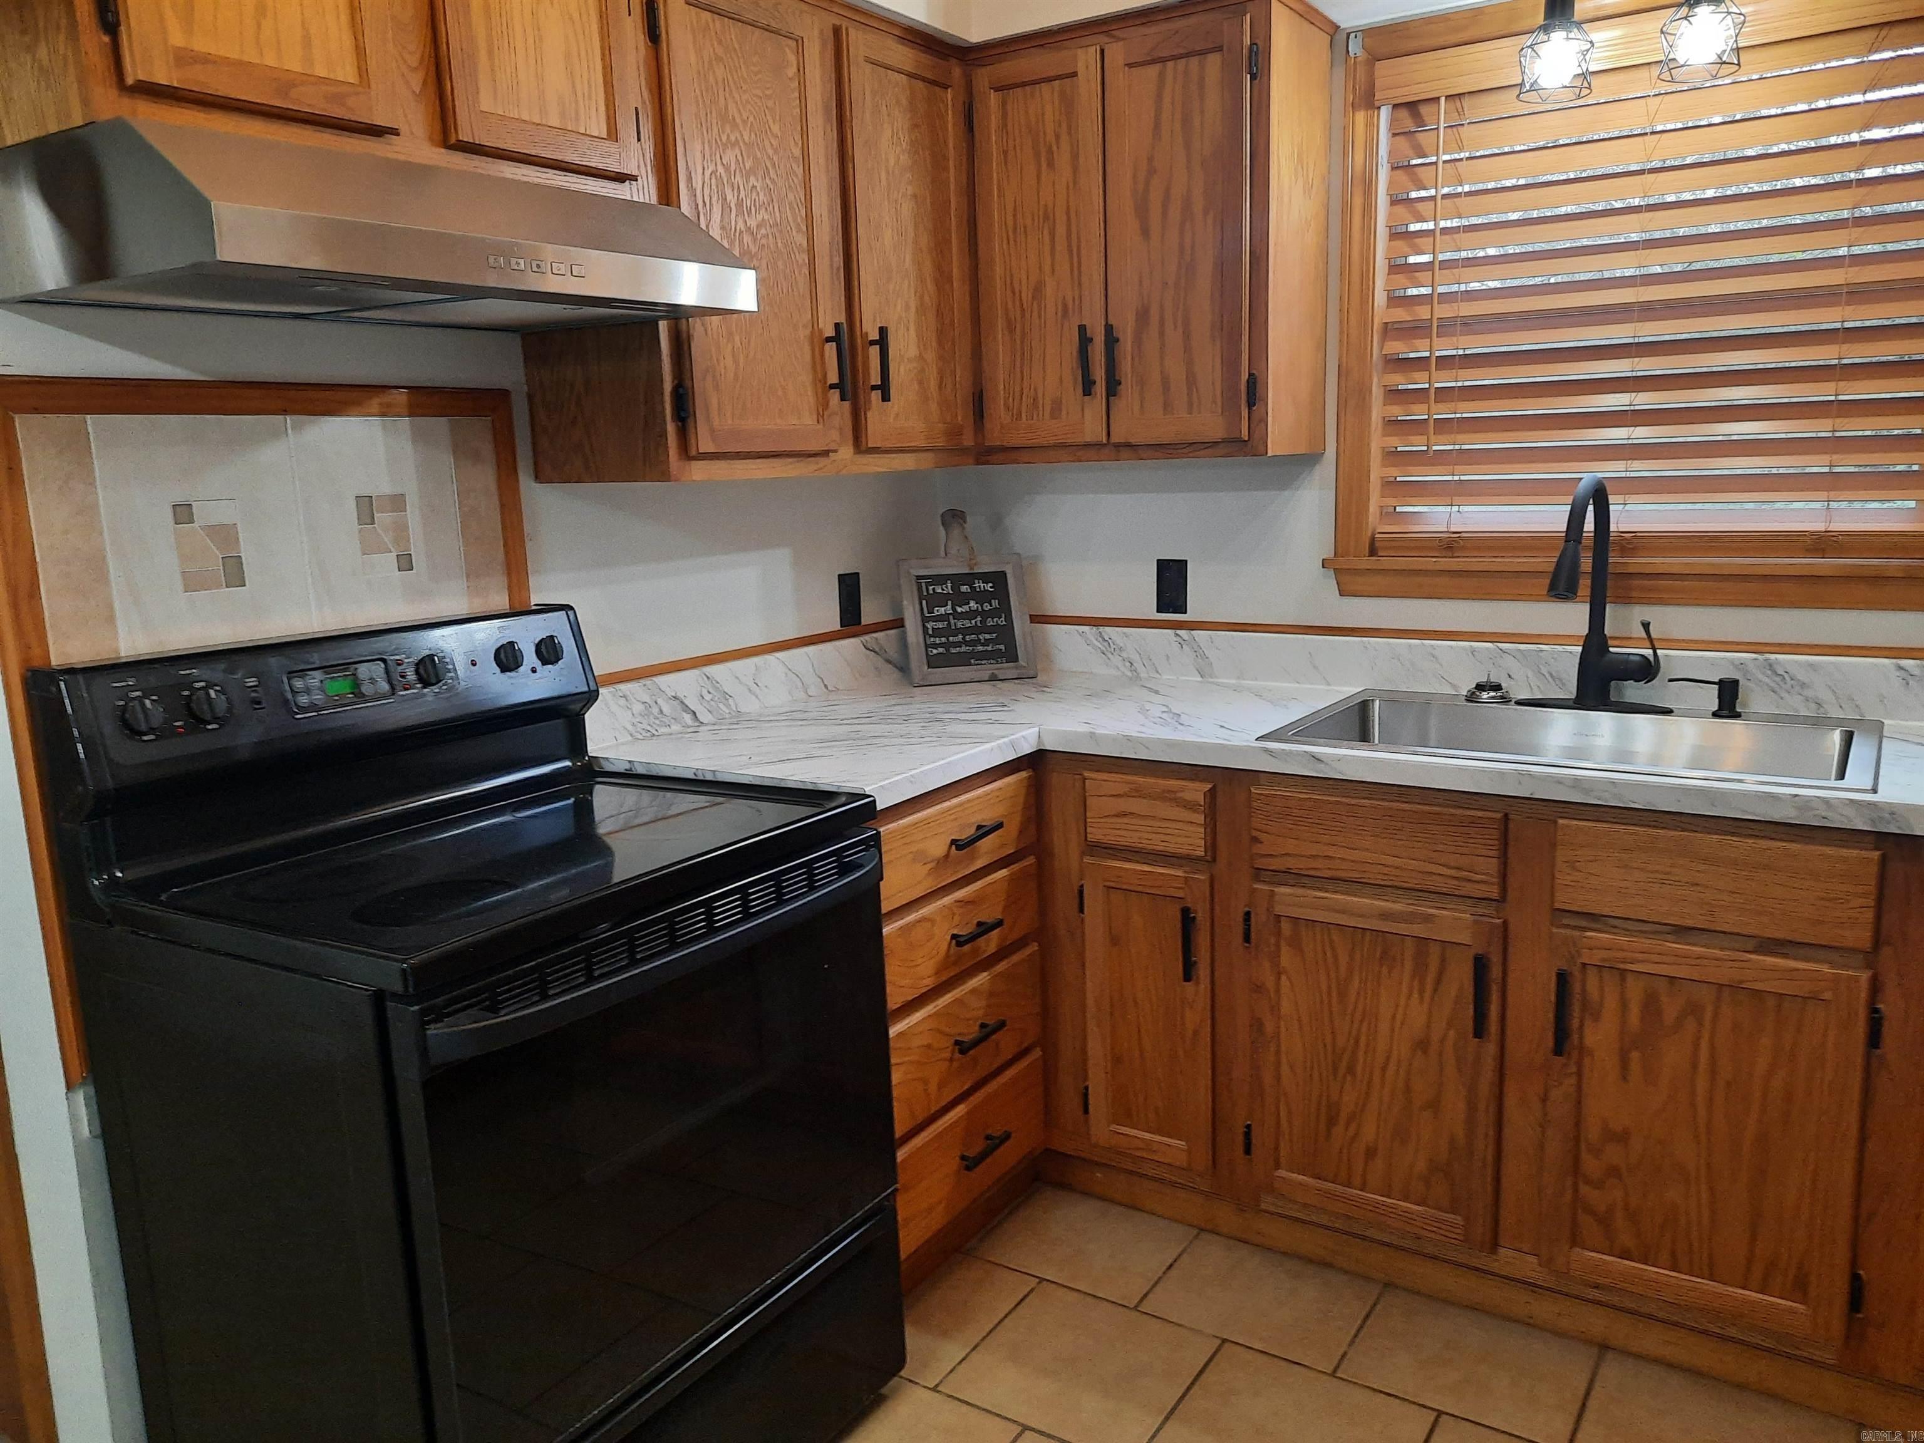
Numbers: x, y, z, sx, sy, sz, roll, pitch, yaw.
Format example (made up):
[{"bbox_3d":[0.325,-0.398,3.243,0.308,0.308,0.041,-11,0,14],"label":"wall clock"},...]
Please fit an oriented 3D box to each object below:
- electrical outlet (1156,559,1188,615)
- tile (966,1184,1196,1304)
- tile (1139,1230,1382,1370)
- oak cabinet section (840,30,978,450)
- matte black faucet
[{"bbox_3d":[0.438,-0.281,2.901,0.070,0.114,0.008,5,12,33],"label":"electrical outlet"},{"bbox_3d":[0.222,0.933,2.484,0.327,0.010,0.278,5,12,33],"label":"tile"},{"bbox_3d":[0.500,0.956,2.302,0.327,0.010,0.278,5,12,33],"label":"tile"},{"bbox_3d":[-0.204,-0.851,2.578,0.300,0.700,0.385,5,13,33],"label":"oak cabinet section"},{"bbox_3d":[1.023,-0.200,2.284,0.254,0.400,0.260,6,13,37],"label":"matte black faucet"}]

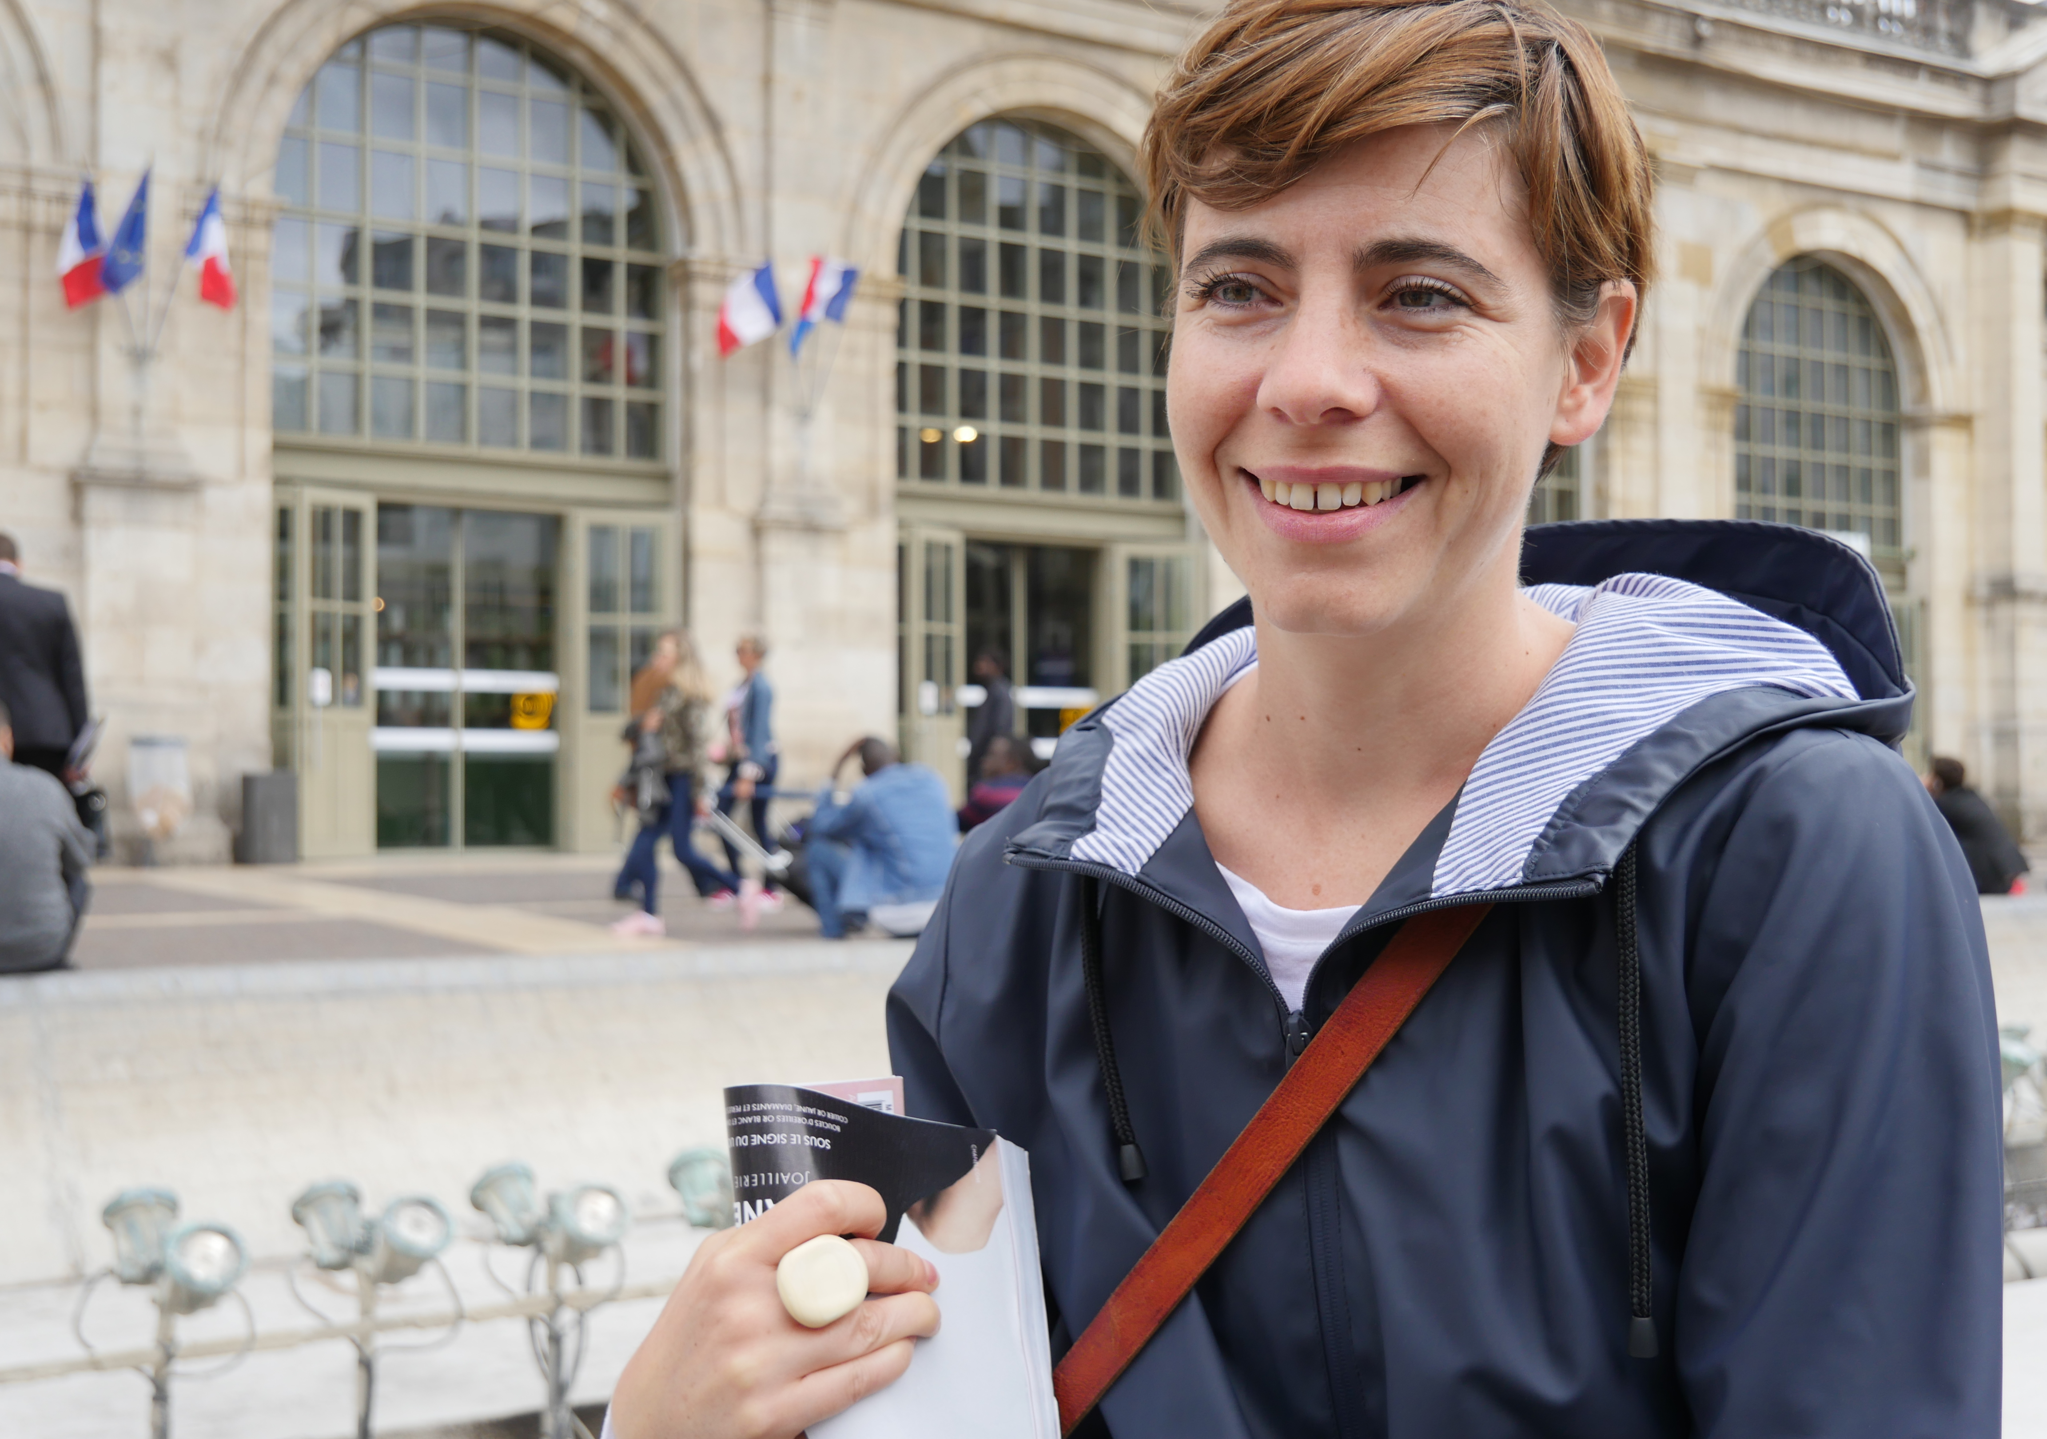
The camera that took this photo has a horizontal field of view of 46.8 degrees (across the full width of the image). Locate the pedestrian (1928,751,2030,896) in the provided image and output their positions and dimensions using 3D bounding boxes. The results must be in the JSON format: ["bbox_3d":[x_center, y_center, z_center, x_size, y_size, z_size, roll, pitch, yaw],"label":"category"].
[{"bbox_3d":[5.064,0.629,12.600,0.520,0.884,0.680,1,-2,-41],"label":"pedestrian"}]

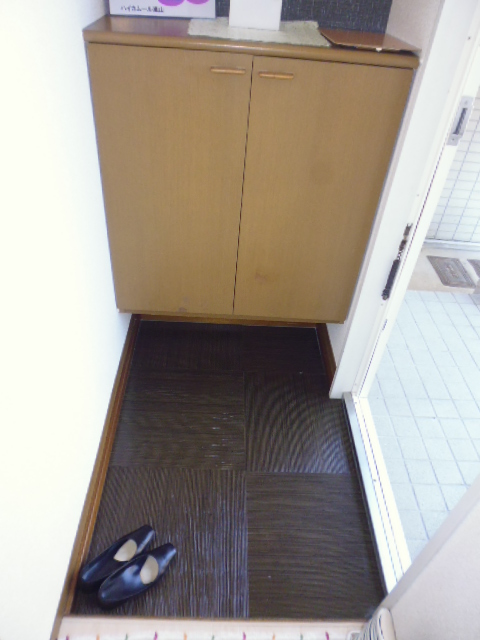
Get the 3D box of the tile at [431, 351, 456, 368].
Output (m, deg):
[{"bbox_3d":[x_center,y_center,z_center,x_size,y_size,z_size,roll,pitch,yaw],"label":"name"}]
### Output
[{"bbox_3d":[0.968,0.191,2.119,0.095,0.010,0.095,3,40,-3],"label":"tile"}]

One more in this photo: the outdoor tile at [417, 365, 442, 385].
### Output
[{"bbox_3d":[0.869,0.252,2.038,0.095,0.010,0.095,3,40,-3],"label":"outdoor tile"}]

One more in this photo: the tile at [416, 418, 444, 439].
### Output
[{"bbox_3d":[0.770,0.442,1.806,0.095,0.010,0.095,3,40,-3],"label":"tile"}]

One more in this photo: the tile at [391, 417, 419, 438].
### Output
[{"bbox_3d":[0.663,0.431,1.783,0.096,0.010,0.096,3,40,-3],"label":"tile"}]

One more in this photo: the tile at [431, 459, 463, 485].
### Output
[{"bbox_3d":[0.770,0.569,1.646,0.096,0.010,0.096,2,40,-2],"label":"tile"}]

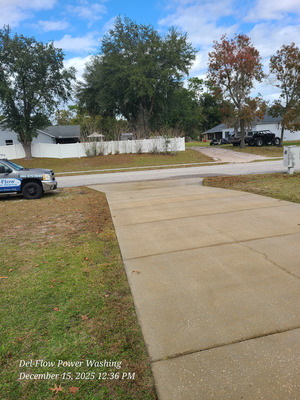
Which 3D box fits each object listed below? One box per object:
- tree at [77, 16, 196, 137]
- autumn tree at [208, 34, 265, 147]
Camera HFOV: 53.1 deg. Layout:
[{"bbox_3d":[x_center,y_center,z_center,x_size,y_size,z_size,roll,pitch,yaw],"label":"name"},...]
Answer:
[{"bbox_3d":[-1.839,-17.608,46.480,18.500,19.500,18.000,-4,9,-9],"label":"tree"},{"bbox_3d":[11.231,-13.645,38.424,7.200,13.800,7.000,-4,9,-9],"label":"autumn tree"}]

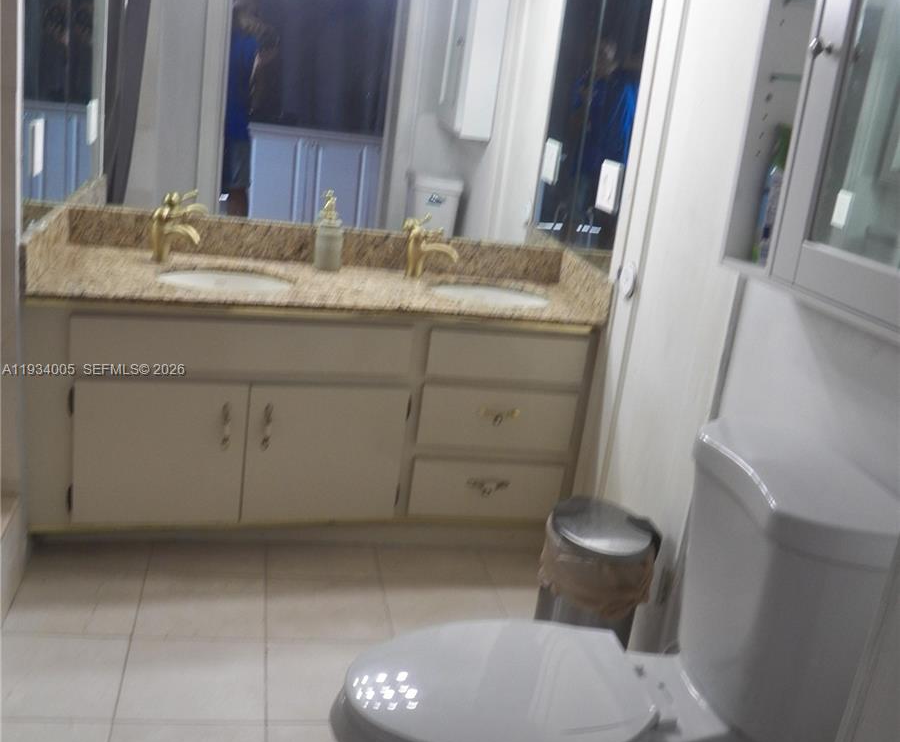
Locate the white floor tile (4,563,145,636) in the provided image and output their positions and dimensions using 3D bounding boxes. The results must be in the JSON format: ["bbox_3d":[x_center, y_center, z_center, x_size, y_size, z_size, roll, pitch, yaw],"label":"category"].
[{"bbox_3d":[-0.904,0.555,2.331,0.303,0.010,0.294,5,17,-12],"label":"white floor tile"}]

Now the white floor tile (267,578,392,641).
[{"bbox_3d":[-0.307,0.603,2.461,0.303,0.010,0.294,5,17,-12],"label":"white floor tile"}]

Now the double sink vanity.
[{"bbox_3d":[-0.405,0.035,2.845,1.514,0.814,0.600,2,18,-19],"label":"double sink vanity"}]

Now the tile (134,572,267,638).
[{"bbox_3d":[-0.606,0.579,2.396,0.303,0.010,0.294,5,17,-12],"label":"tile"}]

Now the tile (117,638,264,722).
[{"bbox_3d":[-0.553,0.672,2.119,0.303,0.010,0.294,5,17,-12],"label":"tile"}]

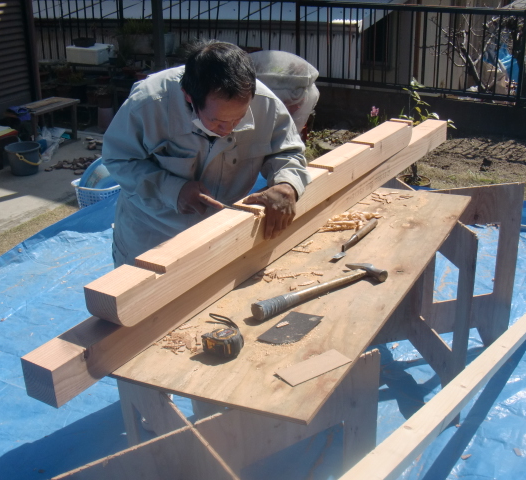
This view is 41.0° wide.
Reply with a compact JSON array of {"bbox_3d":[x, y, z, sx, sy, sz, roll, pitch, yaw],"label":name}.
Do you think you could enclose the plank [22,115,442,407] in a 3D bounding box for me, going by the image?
[{"bbox_3d":[0.179,-0.110,2.362,0.090,0.090,2.381,13,27,30],"label":"plank"}]

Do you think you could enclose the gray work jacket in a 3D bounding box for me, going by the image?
[{"bbox_3d":[-0.176,-0.230,2.110,0.560,0.570,0.420,-14,44,-27],"label":"gray work jacket"}]

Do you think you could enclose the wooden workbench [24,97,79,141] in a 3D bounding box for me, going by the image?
[{"bbox_3d":[-1.908,-1.007,6.184,0.310,0.370,0.600,10,26,26],"label":"wooden workbench"}]

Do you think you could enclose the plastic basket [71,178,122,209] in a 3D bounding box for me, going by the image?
[{"bbox_3d":[-1.065,-0.272,4.600,0.420,0.210,0.390,-1,23,1],"label":"plastic basket"}]

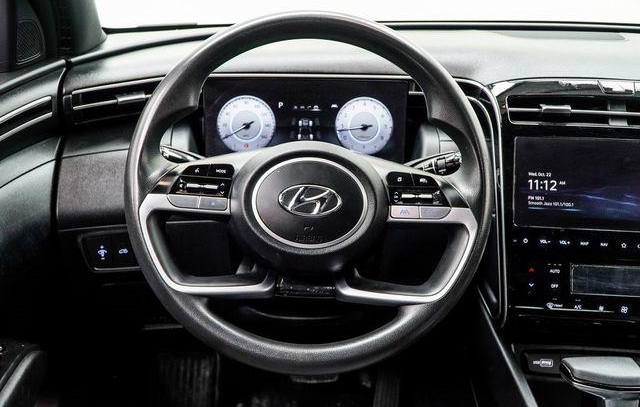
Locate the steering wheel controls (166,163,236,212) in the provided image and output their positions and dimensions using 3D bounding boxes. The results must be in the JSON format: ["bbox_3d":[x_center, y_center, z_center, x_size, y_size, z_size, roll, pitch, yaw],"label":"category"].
[{"bbox_3d":[-0.121,-0.017,0.620,0.065,0.047,0.018,2,-4,0],"label":"steering wheel controls"}]

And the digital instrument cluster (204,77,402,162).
[{"bbox_3d":[-0.018,-0.107,0.800,0.265,0.115,0.030,1,11,-2],"label":"digital instrument cluster"}]

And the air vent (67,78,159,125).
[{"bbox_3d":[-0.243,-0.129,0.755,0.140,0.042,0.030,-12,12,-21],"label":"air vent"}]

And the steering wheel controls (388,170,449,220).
[{"bbox_3d":[0.100,-0.009,0.620,0.062,0.047,0.018,2,-4,-2],"label":"steering wheel controls"}]

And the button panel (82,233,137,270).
[{"bbox_3d":[-0.248,0.058,0.730,0.075,0.046,0.020,-1,8,-10],"label":"button panel"}]

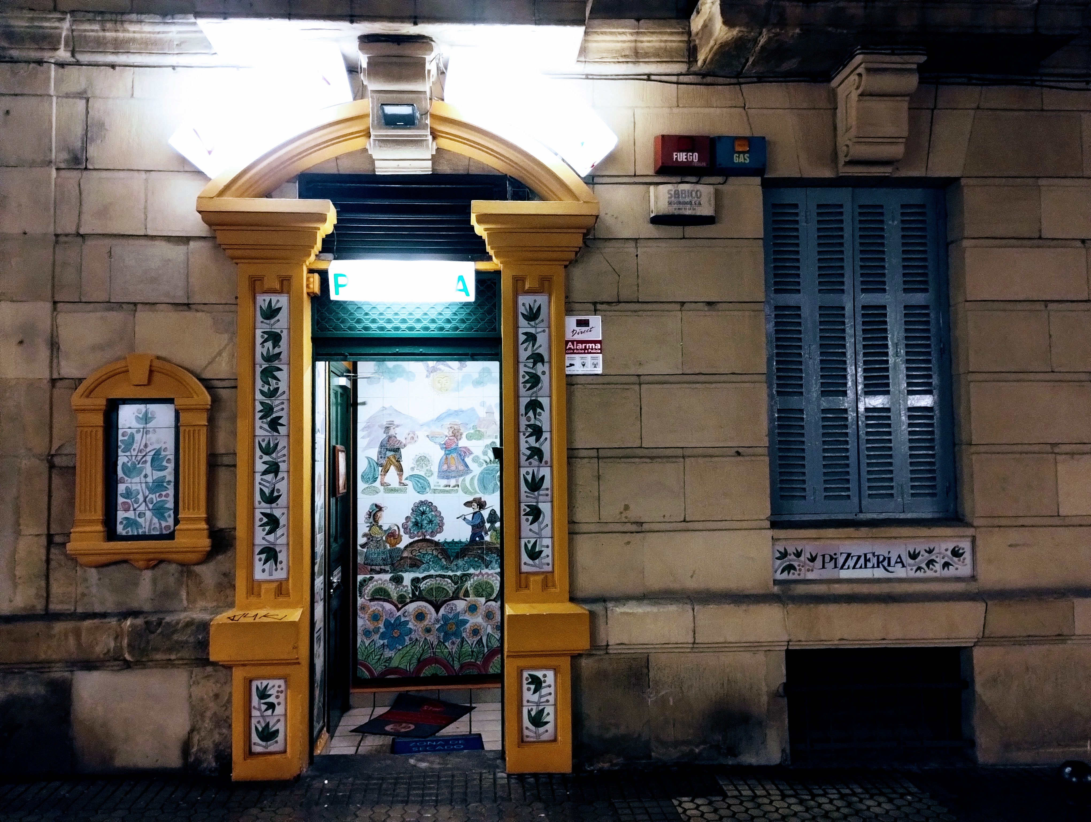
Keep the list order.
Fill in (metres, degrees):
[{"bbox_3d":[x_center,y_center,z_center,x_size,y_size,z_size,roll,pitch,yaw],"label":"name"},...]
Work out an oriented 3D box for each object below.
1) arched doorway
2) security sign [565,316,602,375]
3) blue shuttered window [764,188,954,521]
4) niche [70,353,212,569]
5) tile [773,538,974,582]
[{"bbox_3d":[-0.772,0.112,4.842,2.130,3.689,0.360,0,-3,-4],"label":"arched doorway"},{"bbox_3d":[0.213,-0.376,5.037,0.222,0.335,0.020,0,-3,-4],"label":"security sign"},{"bbox_3d":[1.874,-0.355,5.348,1.182,2.023,0.100,0,-3,-4],"label":"blue shuttered window"},{"bbox_3d":[-2.193,0.266,4.830,0.752,1.159,0.105,0,-3,-4],"label":"niche"},{"bbox_3d":[1.897,0.856,5.106,1.184,0.229,0.030,0,-3,-4],"label":"tile"}]

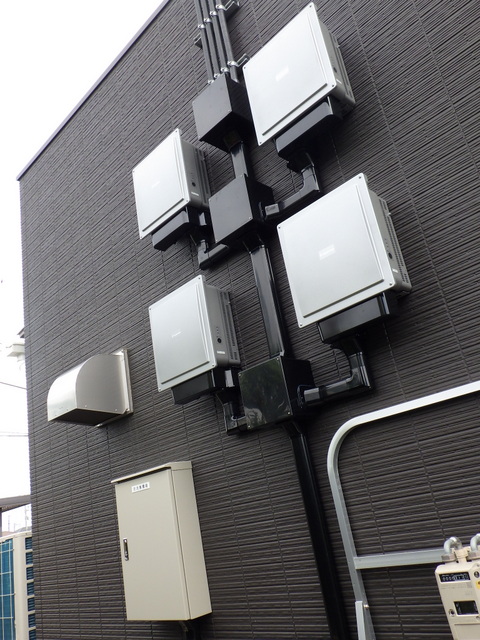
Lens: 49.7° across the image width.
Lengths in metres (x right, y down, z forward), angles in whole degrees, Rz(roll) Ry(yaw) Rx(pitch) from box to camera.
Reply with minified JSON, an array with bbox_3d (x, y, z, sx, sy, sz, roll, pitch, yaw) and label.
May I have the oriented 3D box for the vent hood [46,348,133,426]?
[{"bbox_3d":[-0.976,0.436,3.339,0.360,0.430,0.430,11,-28,-45],"label":"vent hood"}]

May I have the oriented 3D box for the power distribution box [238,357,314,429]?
[{"bbox_3d":[0.180,0.333,2.308,0.213,0.256,0.252,11,-28,-45],"label":"power distribution box"}]

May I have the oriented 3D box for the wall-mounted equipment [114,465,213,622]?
[{"bbox_3d":[-0.440,1.196,2.802,0.160,0.733,0.560,11,-28,-45],"label":"wall-mounted equipment"}]

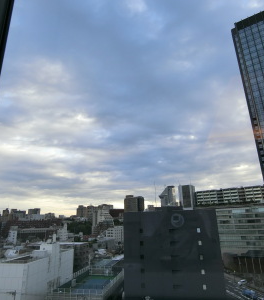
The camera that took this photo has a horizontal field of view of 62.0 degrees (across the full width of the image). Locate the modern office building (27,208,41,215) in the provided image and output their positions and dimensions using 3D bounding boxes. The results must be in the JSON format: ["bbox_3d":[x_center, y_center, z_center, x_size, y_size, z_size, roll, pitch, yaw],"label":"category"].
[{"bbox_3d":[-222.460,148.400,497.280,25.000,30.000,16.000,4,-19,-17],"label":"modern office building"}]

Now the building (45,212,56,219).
[{"bbox_3d":[-200.980,167.500,537.910,22.000,26.000,16.000,4,-19,-16],"label":"building"}]

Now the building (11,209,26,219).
[{"bbox_3d":[-247.890,146.130,477.620,28.000,32.000,18.000,5,-19,-19],"label":"building"}]

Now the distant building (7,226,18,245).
[{"bbox_3d":[-142.590,102.570,262.210,11.500,22.000,9.500,3,-19,-14],"label":"distant building"}]

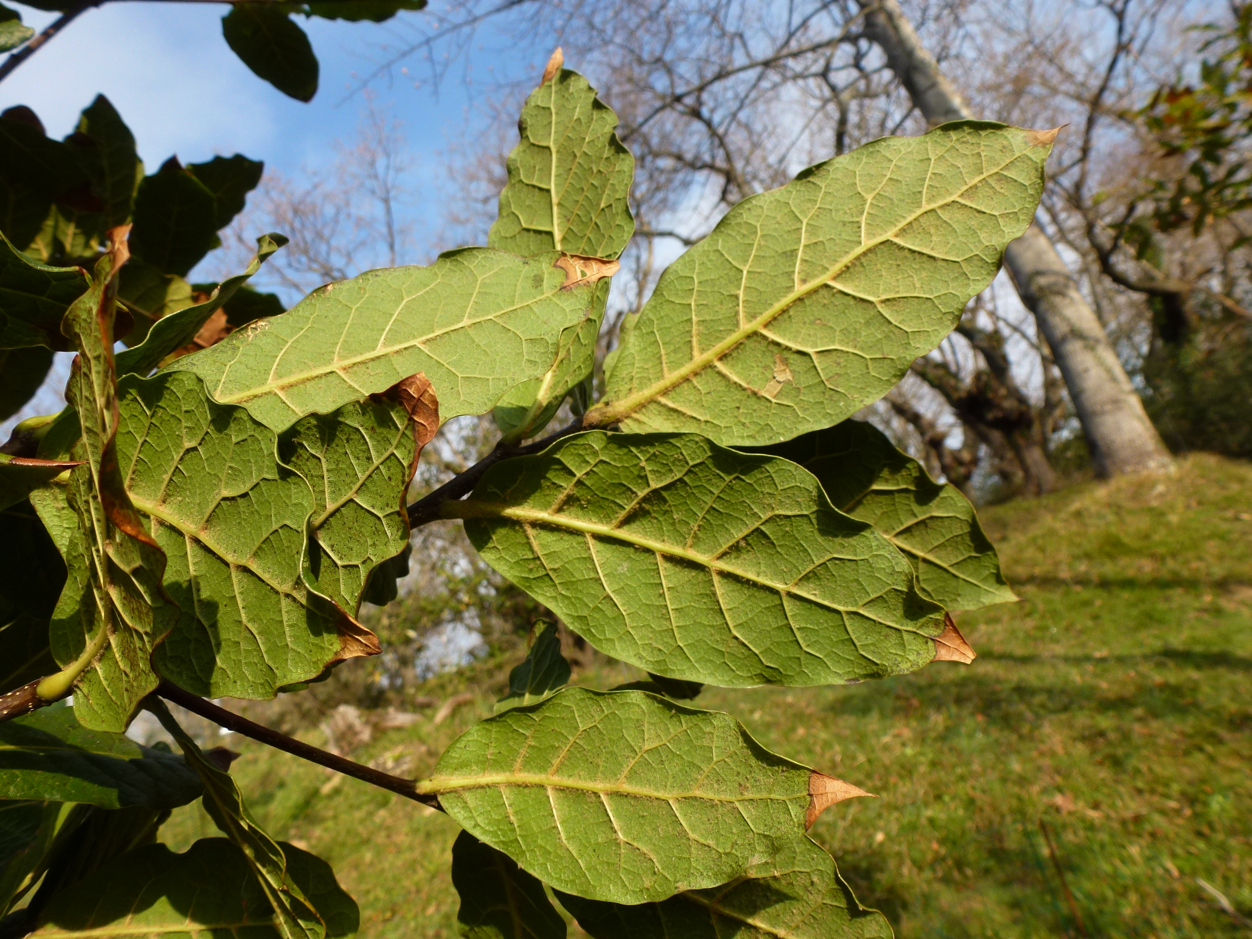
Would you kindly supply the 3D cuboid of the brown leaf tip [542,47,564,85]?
[{"bbox_3d":[-0.032,-0.178,0.383,0.007,0.018,0.005,20,-17,-13],"label":"brown leaf tip"}]

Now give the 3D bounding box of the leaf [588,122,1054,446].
[{"bbox_3d":[0.069,-0.065,0.308,0.197,0.084,0.030,-33,3,-4],"label":"leaf"}]

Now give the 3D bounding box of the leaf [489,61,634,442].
[{"bbox_3d":[-0.027,-0.092,0.355,0.072,0.185,0.035,-5,-22,28],"label":"leaf"}]

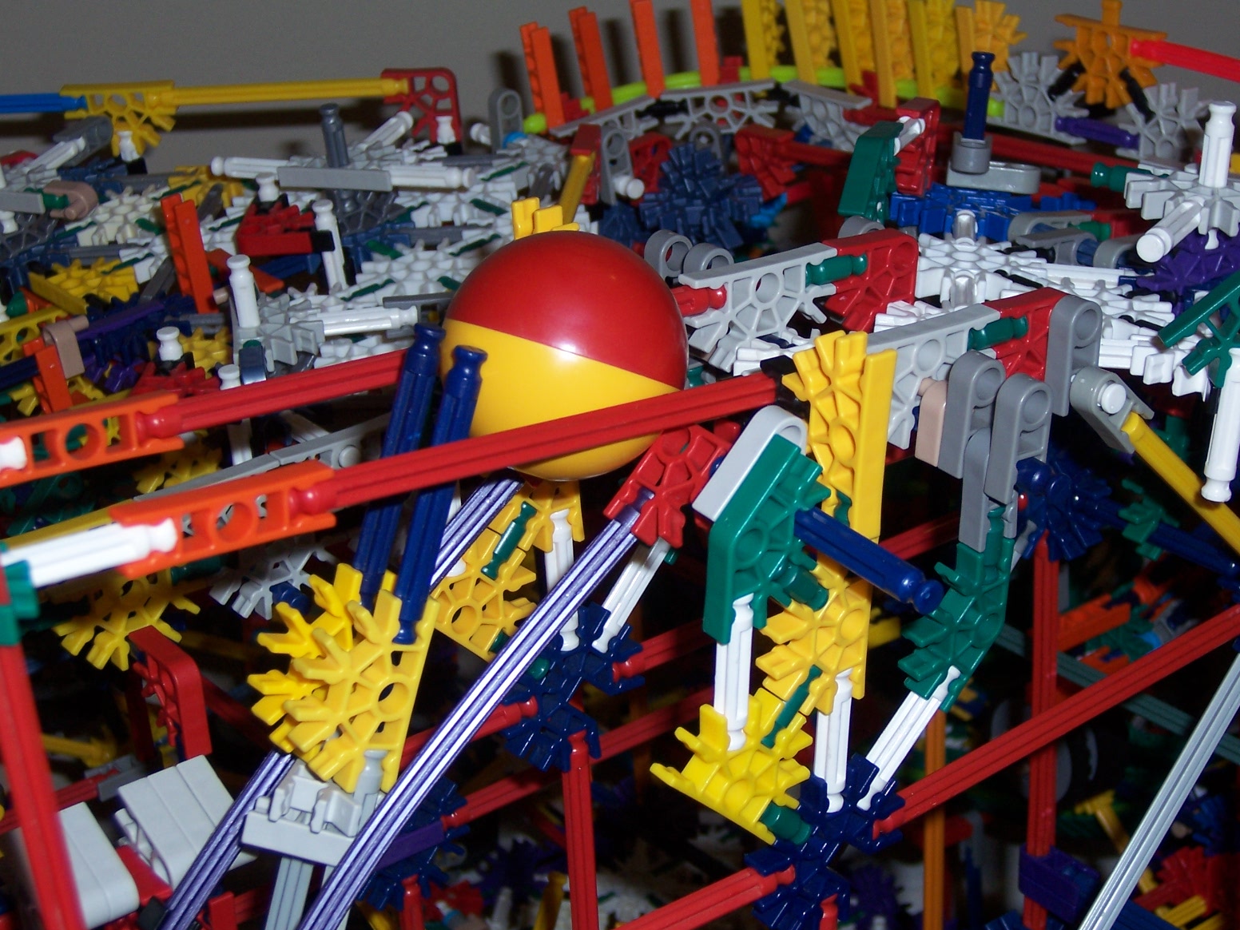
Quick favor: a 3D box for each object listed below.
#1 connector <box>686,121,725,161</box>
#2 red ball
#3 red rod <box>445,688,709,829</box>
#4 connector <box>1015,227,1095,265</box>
[{"bbox_3d":[0.030,-0.102,0.870,0.010,0.024,0.006,-5,31,11],"label":"connector"},{"bbox_3d":[-0.010,-0.020,0.478,0.045,0.045,0.045,-2,26,1],"label":"red ball"},{"bbox_3d":[0.000,0.074,0.700,0.130,0.006,0.006,-20,0,-42],"label":"red rod"},{"bbox_3d":[0.129,-0.063,0.765,0.024,0.010,0.006,-11,23,-27],"label":"connector"}]

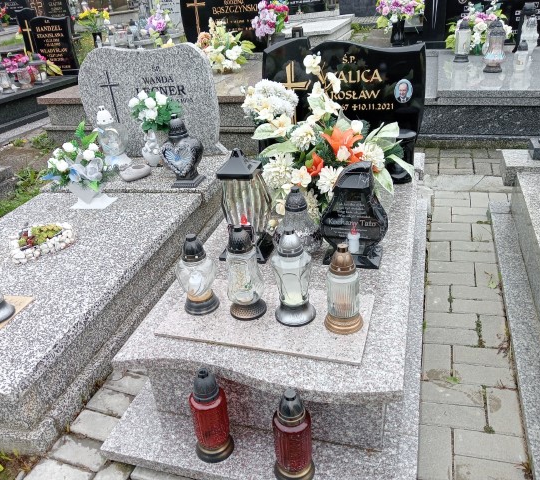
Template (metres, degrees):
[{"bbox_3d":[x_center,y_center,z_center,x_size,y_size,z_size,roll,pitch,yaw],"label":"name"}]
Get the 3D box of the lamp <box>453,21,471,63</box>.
[{"bbox_3d":[1.562,-1.596,4.158,0.128,0.306,0.128,4,29,16],"label":"lamp"}]

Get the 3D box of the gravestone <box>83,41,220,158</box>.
[{"bbox_3d":[-0.740,-0.871,3.260,0.893,0.681,0.080,1,28,17],"label":"gravestone"}]

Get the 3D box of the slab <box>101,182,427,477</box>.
[{"bbox_3d":[0.157,0.145,2.067,0.891,0.324,1.716,4,29,16],"label":"slab"}]

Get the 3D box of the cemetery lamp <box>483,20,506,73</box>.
[{"bbox_3d":[1.656,-1.425,3.795,0.165,0.338,0.165,3,29,17],"label":"cemetery lamp"}]

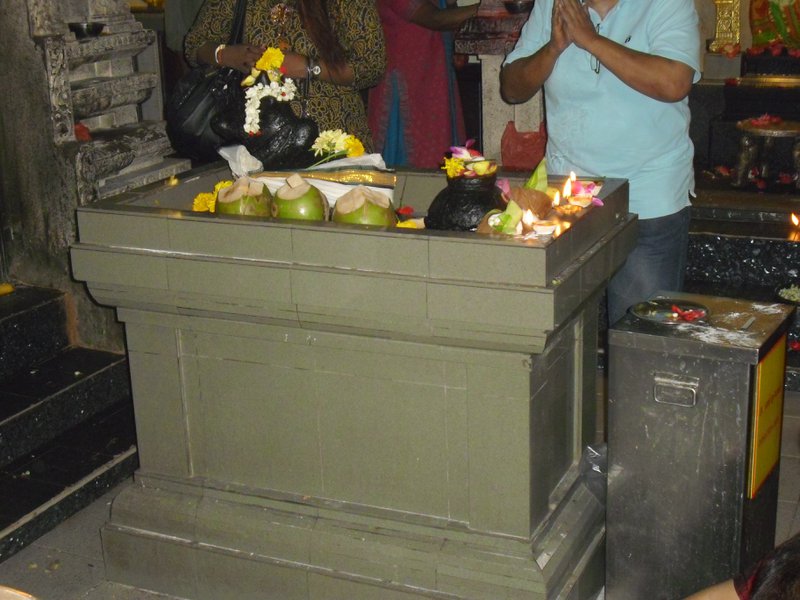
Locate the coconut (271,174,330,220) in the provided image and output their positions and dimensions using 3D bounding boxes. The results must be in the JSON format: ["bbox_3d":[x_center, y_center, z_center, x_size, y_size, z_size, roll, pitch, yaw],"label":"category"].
[{"bbox_3d":[-0.222,-0.191,2.785,0.126,0.144,0.126,-2,17,0],"label":"coconut"}]

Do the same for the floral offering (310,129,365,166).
[{"bbox_3d":[-0.148,-0.368,2.998,0.125,0.085,0.100,-2,17,0],"label":"floral offering"}]

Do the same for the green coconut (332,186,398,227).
[{"bbox_3d":[-0.073,-0.166,2.723,0.136,0.137,0.136,-2,17,0],"label":"green coconut"}]

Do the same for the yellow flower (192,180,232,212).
[{"bbox_3d":[-0.432,-0.227,2.913,0.105,0.095,0.085,-2,17,0],"label":"yellow flower"}]

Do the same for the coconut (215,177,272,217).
[{"bbox_3d":[-0.350,-0.201,2.848,0.128,0.138,0.128,-2,17,0],"label":"coconut"}]

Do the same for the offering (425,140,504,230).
[{"bbox_3d":[0.134,-0.205,2.640,0.168,0.240,0.168,-2,17,0],"label":"offering"}]

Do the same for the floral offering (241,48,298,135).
[{"bbox_3d":[-0.311,-0.496,3.011,0.130,0.205,0.120,-2,17,0],"label":"floral offering"}]

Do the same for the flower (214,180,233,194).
[{"bbox_3d":[-0.407,-0.249,2.929,0.050,0.043,0.045,-2,17,0],"label":"flower"}]

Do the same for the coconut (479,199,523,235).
[{"bbox_3d":[0.197,-0.148,2.577,0.100,0.089,0.095,-2,17,0],"label":"coconut"}]

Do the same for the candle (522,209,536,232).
[{"bbox_3d":[0.256,-0.154,2.512,0.028,0.049,0.028,-2,17,0],"label":"candle"}]

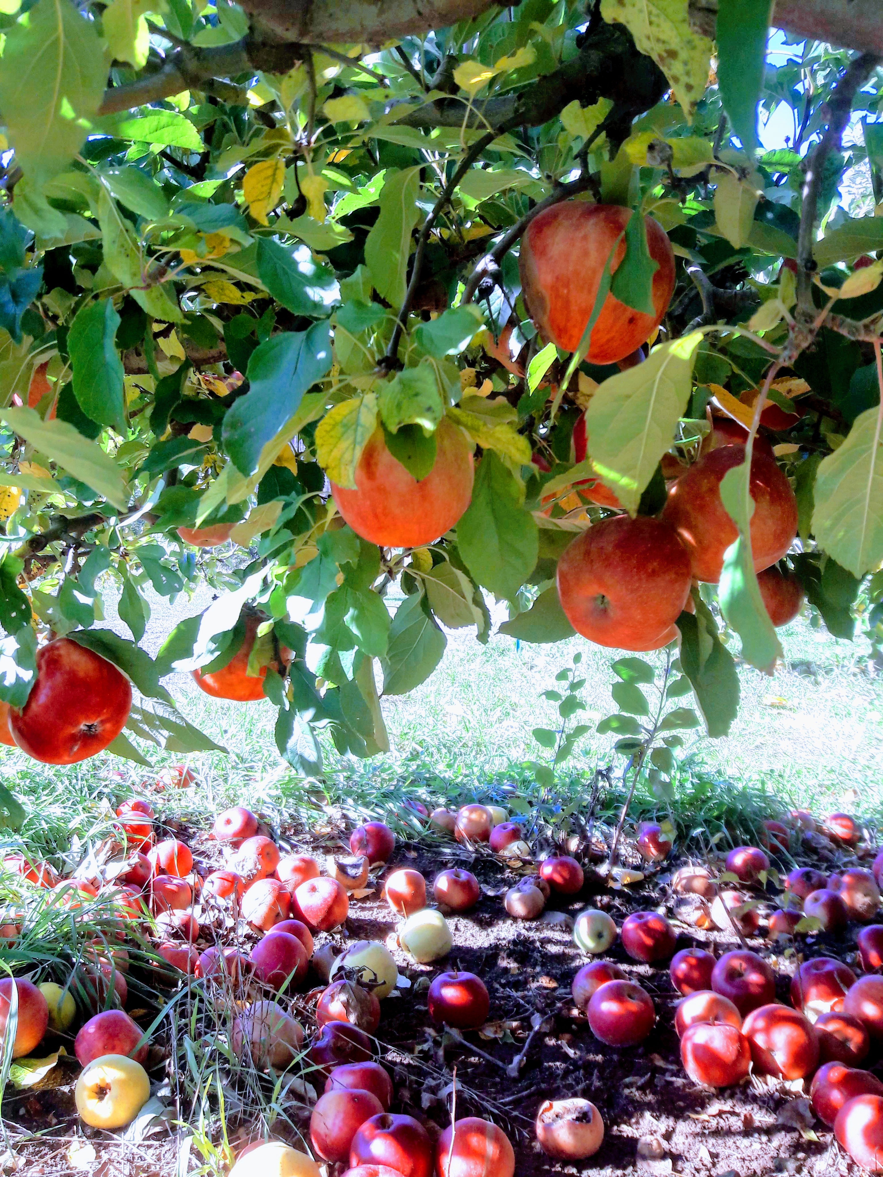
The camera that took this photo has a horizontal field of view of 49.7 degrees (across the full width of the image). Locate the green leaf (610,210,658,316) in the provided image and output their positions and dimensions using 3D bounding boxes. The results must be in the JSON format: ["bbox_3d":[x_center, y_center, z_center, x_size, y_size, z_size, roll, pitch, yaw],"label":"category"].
[{"bbox_3d":[0.089,-0.151,0.440,0.024,0.050,0.015,1,3,0],"label":"green leaf"}]

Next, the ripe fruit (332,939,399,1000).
[{"bbox_3d":[-0.094,0.469,1.170,0.083,0.075,0.083,-15,6,0],"label":"ripe fruit"}]

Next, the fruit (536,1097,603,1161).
[{"bbox_3d":[0.130,0.549,0.968,0.067,0.061,0.067,1,3,8],"label":"fruit"}]

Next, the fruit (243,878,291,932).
[{"bbox_3d":[-0.270,0.489,1.470,0.076,0.081,0.076,1,3,0],"label":"fruit"}]

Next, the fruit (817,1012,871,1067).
[{"bbox_3d":[0.484,0.544,1.150,0.067,0.062,0.067,2,3,24],"label":"fruit"}]

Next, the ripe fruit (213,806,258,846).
[{"bbox_3d":[-0.399,0.461,1.847,0.084,0.078,0.084,-15,38,0],"label":"ripe fruit"}]

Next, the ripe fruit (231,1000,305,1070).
[{"bbox_3d":[-0.194,0.500,1.066,0.078,0.072,0.078,0,3,-10],"label":"ripe fruit"}]

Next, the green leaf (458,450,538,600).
[{"bbox_3d":[0.034,-0.040,0.575,0.049,0.093,0.020,-6,6,8],"label":"green leaf"}]

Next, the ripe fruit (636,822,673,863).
[{"bbox_3d":[0.415,0.496,1.856,0.070,0.075,0.070,0,3,0],"label":"ripe fruit"}]

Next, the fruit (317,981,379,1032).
[{"bbox_3d":[-0.108,0.490,1.110,0.074,0.068,0.074,1,3,0],"label":"fruit"}]

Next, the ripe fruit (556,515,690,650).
[{"bbox_3d":[0.106,-0.003,0.555,0.079,0.079,0.073,0,16,31],"label":"ripe fruit"}]

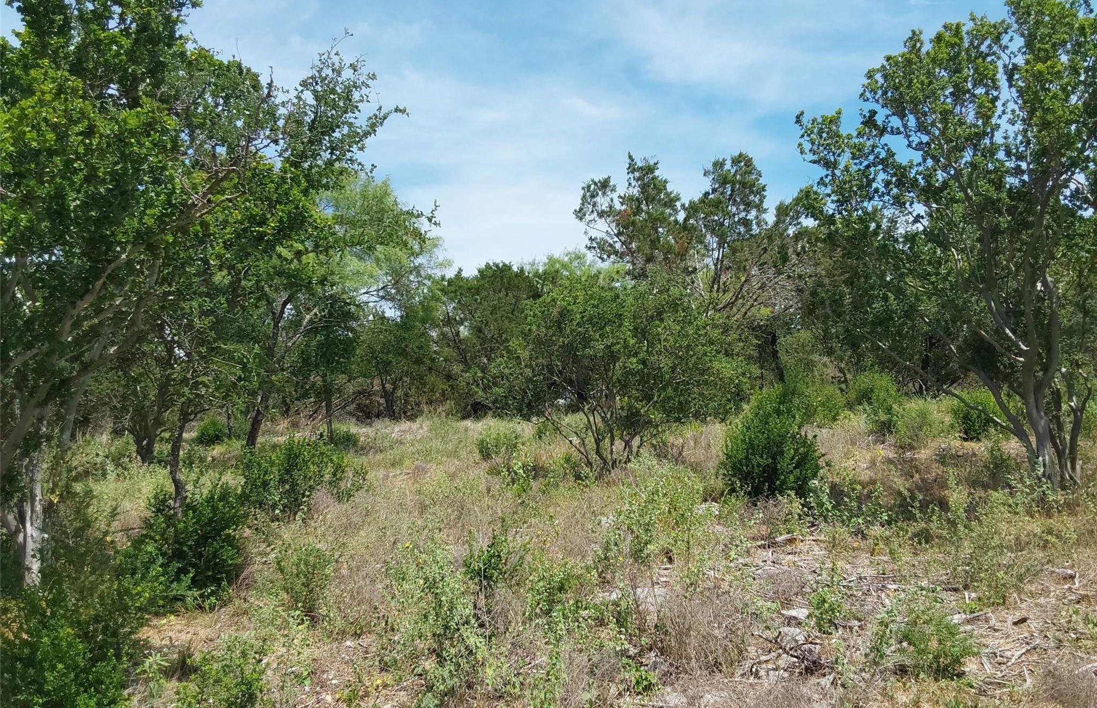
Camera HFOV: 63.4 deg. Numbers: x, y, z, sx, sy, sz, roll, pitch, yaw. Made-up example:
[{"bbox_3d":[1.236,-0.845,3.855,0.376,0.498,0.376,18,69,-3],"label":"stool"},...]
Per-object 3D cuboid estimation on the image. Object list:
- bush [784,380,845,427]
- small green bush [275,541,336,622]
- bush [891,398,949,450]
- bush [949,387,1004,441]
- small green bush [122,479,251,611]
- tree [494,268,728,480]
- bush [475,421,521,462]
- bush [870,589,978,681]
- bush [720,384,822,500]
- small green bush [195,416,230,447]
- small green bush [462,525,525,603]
[{"bbox_3d":[4.940,0.916,16.500,1.131,0.861,1.018,0,0,0],"label":"bush"},{"bbox_3d":[-1.451,1.359,5.300,0.358,0.481,0.340,0,0,0],"label":"small green bush"},{"bbox_3d":[5.882,1.095,14.000,0.906,0.798,0.815,0,0,0],"label":"bush"},{"bbox_3d":[7.333,1.028,15.200,0.940,0.925,0.846,0,0,0],"label":"bush"},{"bbox_3d":[-2.370,1.246,5.800,0.823,0.818,0.782,0,0,0],"label":"small green bush"},{"bbox_3d":[0.922,0.267,11.500,3.099,2.610,2.944,0,0,0],"label":"tree"},{"bbox_3d":[-0.724,1.263,12.700,0.675,0.576,0.641,0,0,0],"label":"bush"},{"bbox_3d":[1.857,1.392,4.400,0.531,0.433,0.505,0,0,0],"label":"bush"},{"bbox_3d":[2.431,0.960,9.700,1.105,1.274,1.050,0,0,0],"label":"bush"},{"bbox_3d":[-6.081,1.391,16.000,0.618,0.572,0.587,0,0,0],"label":"small green bush"},{"bbox_3d":[-0.316,1.271,5.200,0.367,0.527,0.348,0,0,0],"label":"small green bush"}]

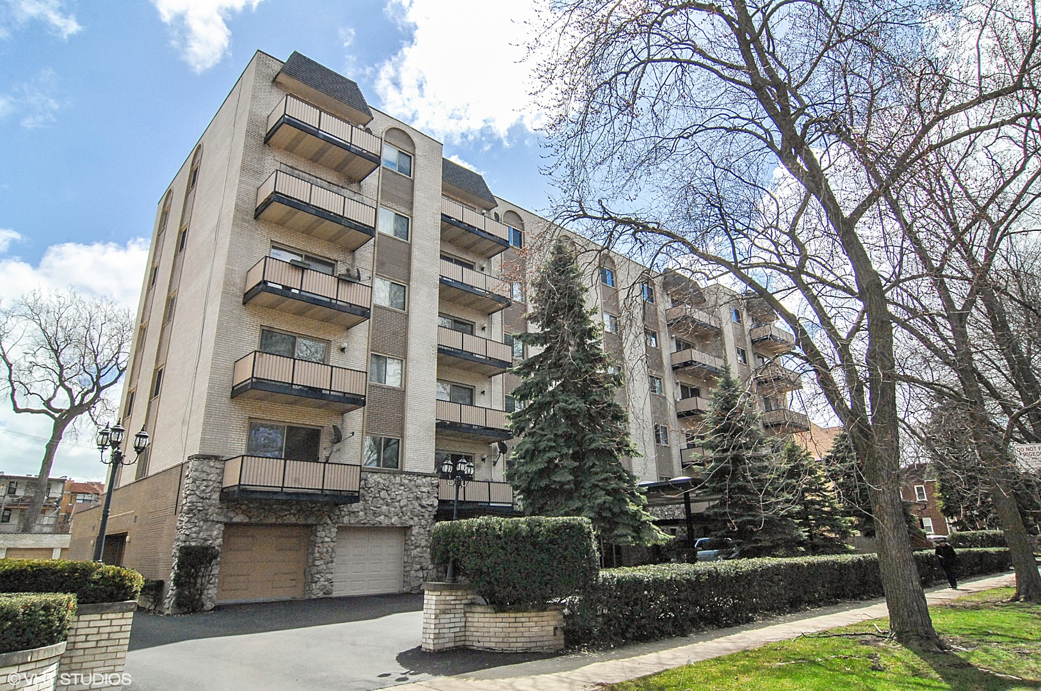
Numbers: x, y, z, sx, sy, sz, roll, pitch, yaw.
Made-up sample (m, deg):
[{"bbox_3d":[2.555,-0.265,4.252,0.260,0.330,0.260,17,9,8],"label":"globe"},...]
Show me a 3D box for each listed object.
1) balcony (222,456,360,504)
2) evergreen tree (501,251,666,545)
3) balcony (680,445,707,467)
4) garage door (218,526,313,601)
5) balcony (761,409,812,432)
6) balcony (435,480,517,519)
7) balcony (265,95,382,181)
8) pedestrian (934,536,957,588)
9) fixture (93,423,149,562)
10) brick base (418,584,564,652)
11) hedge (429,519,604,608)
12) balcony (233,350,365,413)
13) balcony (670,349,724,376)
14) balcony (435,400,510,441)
[{"bbox_3d":[-6.573,3.987,17.547,3.512,1.075,1.456,15,-25,-41],"label":"balcony"},{"bbox_3d":[1.339,1.594,15.245,3.750,9.350,3.750,-1,-19,0],"label":"evergreen tree"},{"bbox_3d":[11.470,6.851,36.624,3.959,1.075,1.456,15,-25,-41],"label":"balcony"},{"bbox_3d":[-7.324,6.220,17.489,2.450,2.087,0.100,15,-25,-41],"label":"garage door"},{"bbox_3d":[18.122,5.208,41.465,3.638,1.075,1.456,15,-25,-41],"label":"balcony"},{"bbox_3d":[-2.181,5.845,23.303,4.001,1.129,1.428,15,-25,-41],"label":"balcony"},{"bbox_3d":[-6.855,-7.164,21.303,3.512,1.075,1.456,15,-25,-41],"label":"balcony"},{"bbox_3d":[14.779,7.550,21.080,0.420,1.680,0.540,15,-25,-41],"label":"pedestrian"},{"bbox_3d":[-4.787,1.904,7.032,0.520,2.030,0.500,11,-22,-32],"label":"fixture"},{"bbox_3d":[-0.439,4.091,9.225,2.150,0.960,1.300,-1,-19,-1],"label":"brick base"},{"bbox_3d":[-0.114,3.507,10.056,2.500,1.320,1.600,-1,-19,-1],"label":"hedge"},{"bbox_3d":[-6.644,1.200,18.486,3.512,1.075,1.456,15,-25,-41],"label":"balcony"},{"bbox_3d":[11.357,1.296,38.303,4.100,1.087,1.378,15,-25,-41],"label":"balcony"},{"bbox_3d":[-2.251,3.092,24.225,4.001,1.087,1.428,15,-25,-41],"label":"balcony"}]

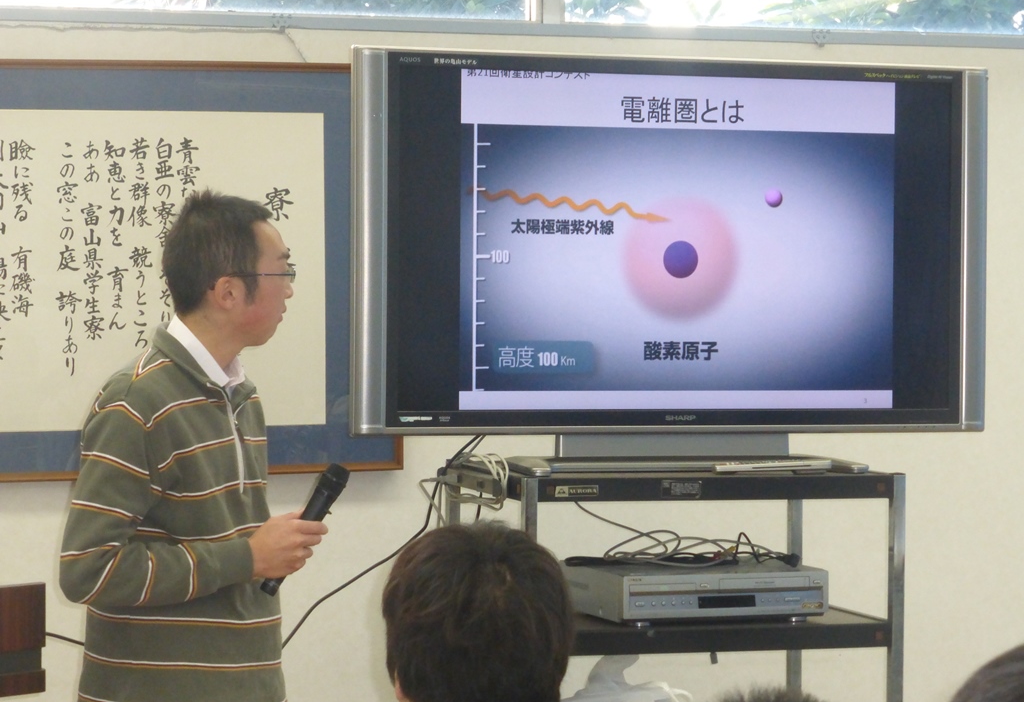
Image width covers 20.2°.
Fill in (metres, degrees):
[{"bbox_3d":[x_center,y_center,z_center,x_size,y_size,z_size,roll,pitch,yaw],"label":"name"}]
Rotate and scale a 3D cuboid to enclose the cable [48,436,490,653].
[{"bbox_3d":[-0.410,0.360,5.220,0.170,0.390,1.100,1,1,41],"label":"cable"}]

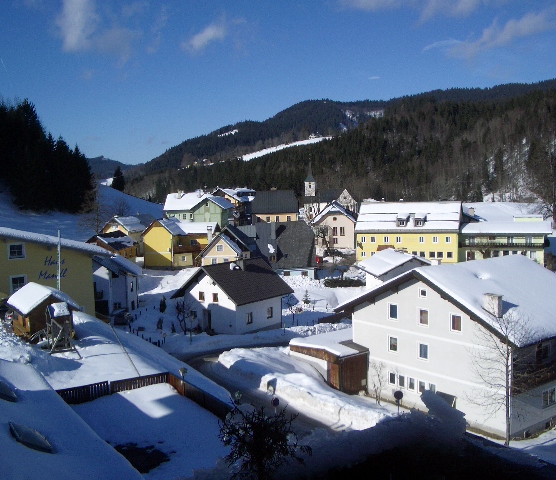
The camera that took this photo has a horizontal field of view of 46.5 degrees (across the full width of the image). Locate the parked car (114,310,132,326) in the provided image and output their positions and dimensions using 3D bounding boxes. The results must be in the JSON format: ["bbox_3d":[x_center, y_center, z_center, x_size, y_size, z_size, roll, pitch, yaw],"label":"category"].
[{"bbox_3d":[-18.622,9.341,77.000,1.800,1.550,4.300,-1,5,-4],"label":"parked car"}]

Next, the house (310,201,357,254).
[{"bbox_3d":[13.453,-2.200,154.542,11.000,13.500,12.000,-1,4,2],"label":"house"}]

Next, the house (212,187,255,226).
[{"bbox_3d":[-12.332,-7.918,168.000,11.000,11.000,11.500,2,5,30],"label":"house"}]

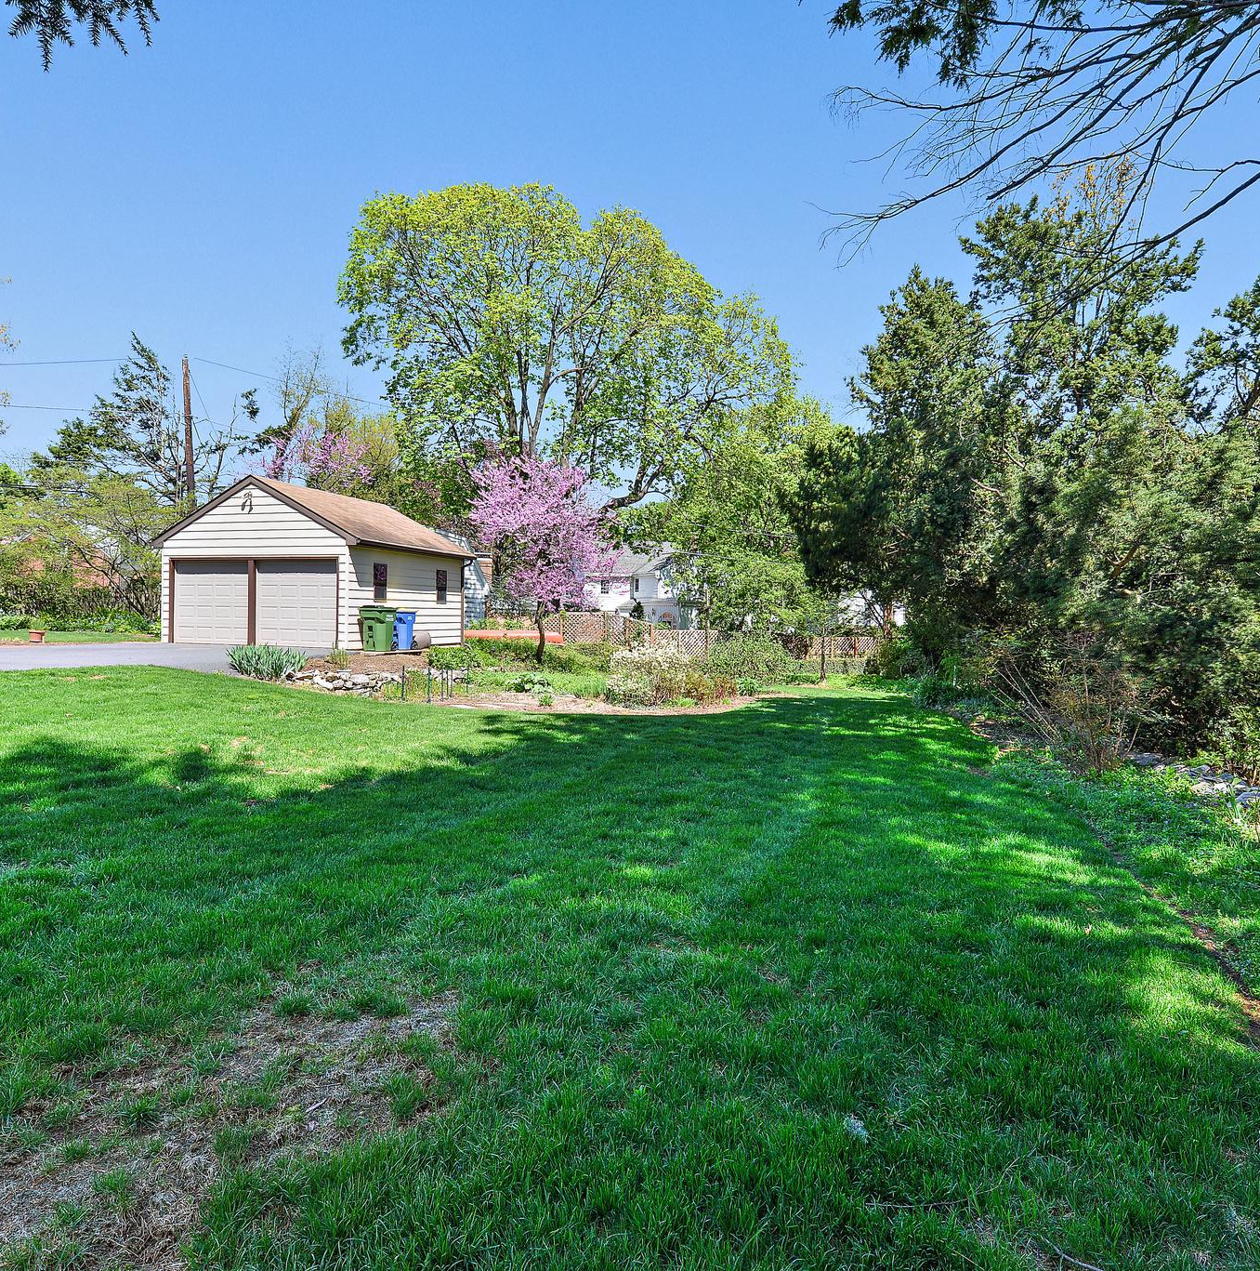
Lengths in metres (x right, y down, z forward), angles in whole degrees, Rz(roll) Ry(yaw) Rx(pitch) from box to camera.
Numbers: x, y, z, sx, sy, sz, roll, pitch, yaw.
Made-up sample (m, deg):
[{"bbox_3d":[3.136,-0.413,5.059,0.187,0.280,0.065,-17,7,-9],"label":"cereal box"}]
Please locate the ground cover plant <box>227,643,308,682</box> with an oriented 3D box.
[{"bbox_3d":[-6.100,0.450,13.300,1.350,0.580,1.050,0,1,-25],"label":"ground cover plant"}]

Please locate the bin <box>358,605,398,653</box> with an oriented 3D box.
[{"bbox_3d":[-6.060,-0.170,19.050,0.660,1.090,0.780,1,1,25],"label":"bin"}]

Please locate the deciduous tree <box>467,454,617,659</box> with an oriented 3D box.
[{"bbox_3d":[-2.040,-1.760,18.600,3.400,4.700,3.200,1,1,-6],"label":"deciduous tree"}]

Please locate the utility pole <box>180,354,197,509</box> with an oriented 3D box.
[{"bbox_3d":[-17.100,-5.550,31.000,0.300,10.600,0.300,-3,1,-29],"label":"utility pole"}]

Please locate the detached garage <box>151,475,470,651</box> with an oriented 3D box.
[{"bbox_3d":[-8.540,-1.880,22.300,6.350,4.220,5.650,1,1,19],"label":"detached garage"}]

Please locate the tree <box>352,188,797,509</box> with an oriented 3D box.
[{"bbox_3d":[-2.650,-8.800,33.500,18.000,18.300,16.000,1,1,-5],"label":"tree"}]

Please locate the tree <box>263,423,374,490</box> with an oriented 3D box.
[{"bbox_3d":[-11.300,-3.750,29.000,4.800,7.200,4.500,0,1,-21],"label":"tree"}]

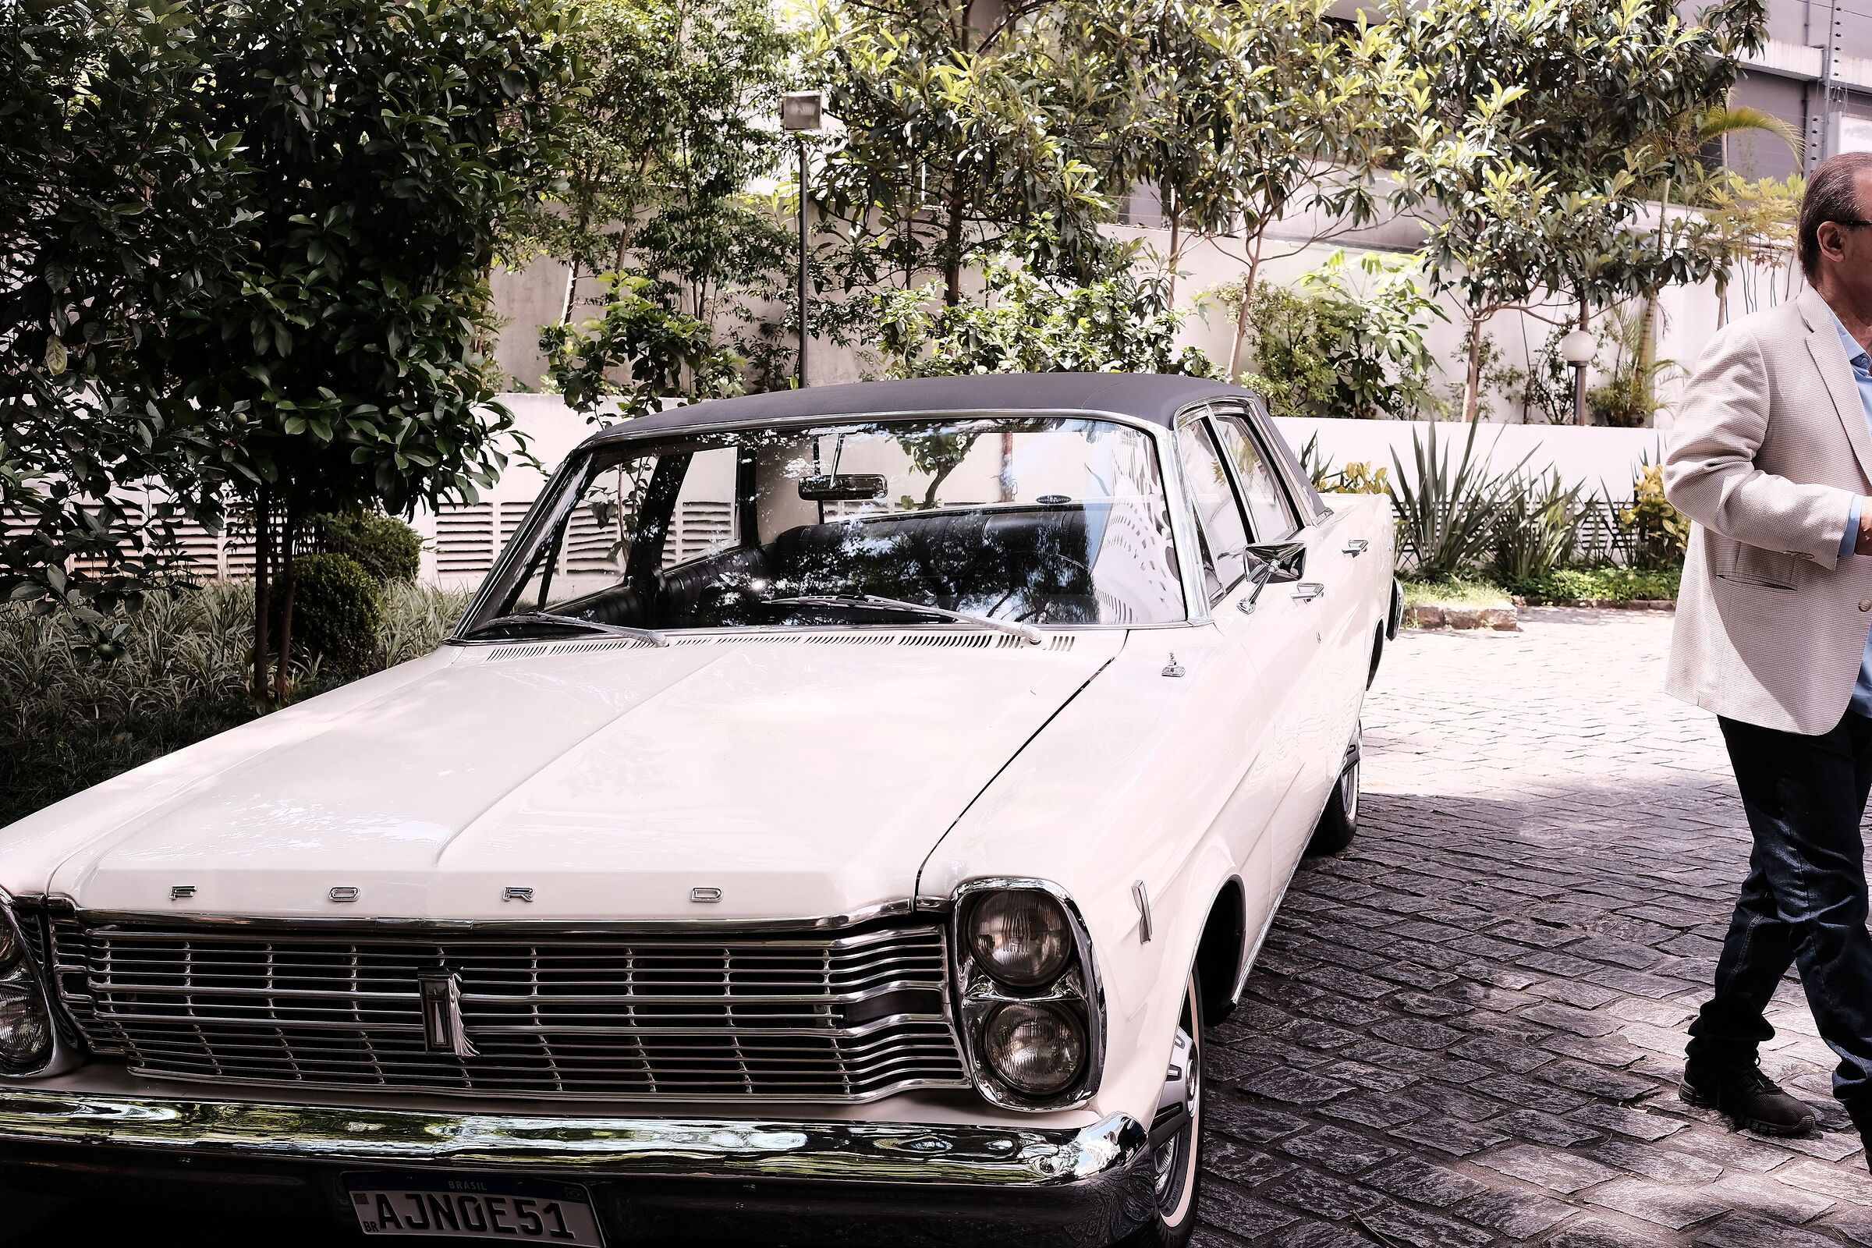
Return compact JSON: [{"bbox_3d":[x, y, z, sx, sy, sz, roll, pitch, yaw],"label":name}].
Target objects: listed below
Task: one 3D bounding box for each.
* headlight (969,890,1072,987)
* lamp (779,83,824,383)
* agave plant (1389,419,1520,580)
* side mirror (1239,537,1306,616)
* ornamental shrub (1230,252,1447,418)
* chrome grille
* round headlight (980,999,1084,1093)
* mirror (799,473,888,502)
[{"bbox_3d":[0.121,0.421,2.888,0.145,0.145,0.090,-2,7,16],"label":"headlight"},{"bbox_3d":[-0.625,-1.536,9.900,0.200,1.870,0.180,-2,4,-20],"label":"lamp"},{"bbox_3d":[2.922,-0.708,12.000,0.750,0.900,0.700,1,4,14],"label":"agave plant"},{"bbox_3d":[0.725,-0.110,4.636,0.145,0.160,0.090,-3,6,4],"label":"side mirror"},{"bbox_3d":[2.326,-1.651,12.400,1.270,1.060,1.000,0,4,11],"label":"ornamental shrub"},{"bbox_3d":[-0.675,0.544,3.091,1.420,0.275,0.155,-2,7,16],"label":"chrome grille"},{"bbox_3d":[0.141,0.580,2.943,0.145,0.145,0.090,-2,7,16],"label":"round headlight"},{"bbox_3d":[-0.209,-0.311,4.813,0.220,0.058,0.040,0,5,28],"label":"mirror"}]

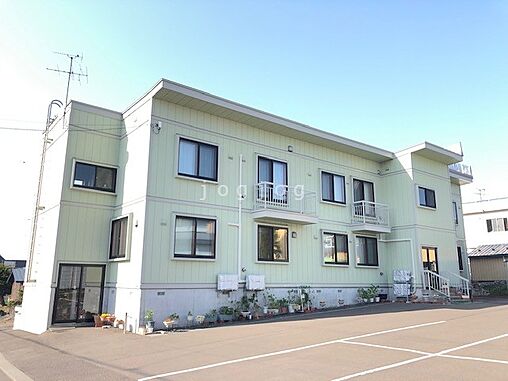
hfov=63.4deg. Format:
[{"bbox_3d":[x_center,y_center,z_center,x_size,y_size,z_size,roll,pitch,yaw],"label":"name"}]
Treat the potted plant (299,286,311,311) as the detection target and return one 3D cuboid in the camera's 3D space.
[{"bbox_3d":[2.049,4.383,16.675,0.453,0.945,0.430,0,-12,0],"label":"potted plant"}]

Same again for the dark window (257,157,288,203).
[{"bbox_3d":[0.831,-0.421,17.320,1.620,1.840,0.120,9,-15,-35],"label":"dark window"}]

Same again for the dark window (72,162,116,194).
[{"bbox_3d":[-5.994,-0.482,15.636,1.570,0.938,0.120,10,-15,-37],"label":"dark window"}]

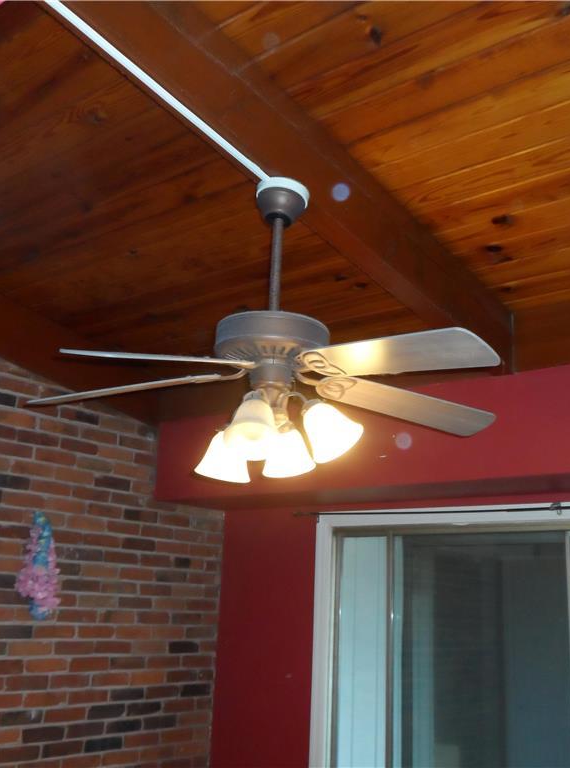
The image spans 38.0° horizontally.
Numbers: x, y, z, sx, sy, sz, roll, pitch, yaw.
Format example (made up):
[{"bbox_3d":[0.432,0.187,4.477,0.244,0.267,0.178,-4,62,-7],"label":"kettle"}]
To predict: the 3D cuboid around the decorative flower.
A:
[{"bbox_3d":[-1.043,0.782,3.559,0.110,0.460,0.185,-10,-20,41],"label":"decorative flower"}]

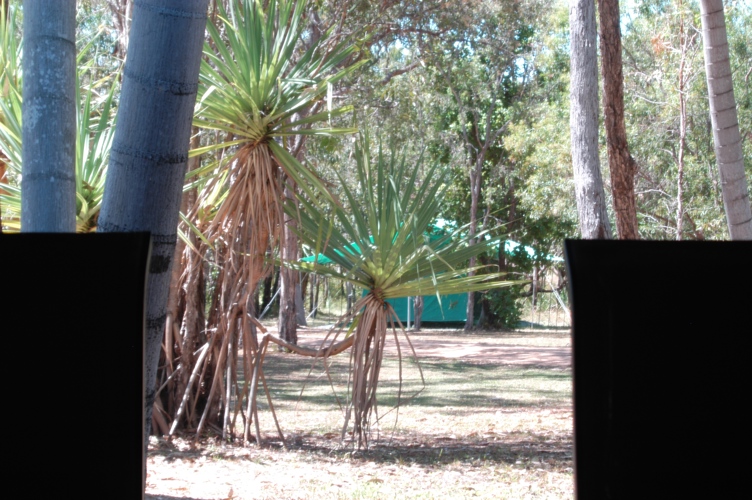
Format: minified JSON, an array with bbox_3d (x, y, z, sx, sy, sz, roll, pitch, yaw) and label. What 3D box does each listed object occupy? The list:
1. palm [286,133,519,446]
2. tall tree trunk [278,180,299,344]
[{"bbox_3d":[0.264,0.390,8.400,2.250,2.980,2.100,1,-1,0],"label":"palm"},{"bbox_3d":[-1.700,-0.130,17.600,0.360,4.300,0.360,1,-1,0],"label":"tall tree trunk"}]

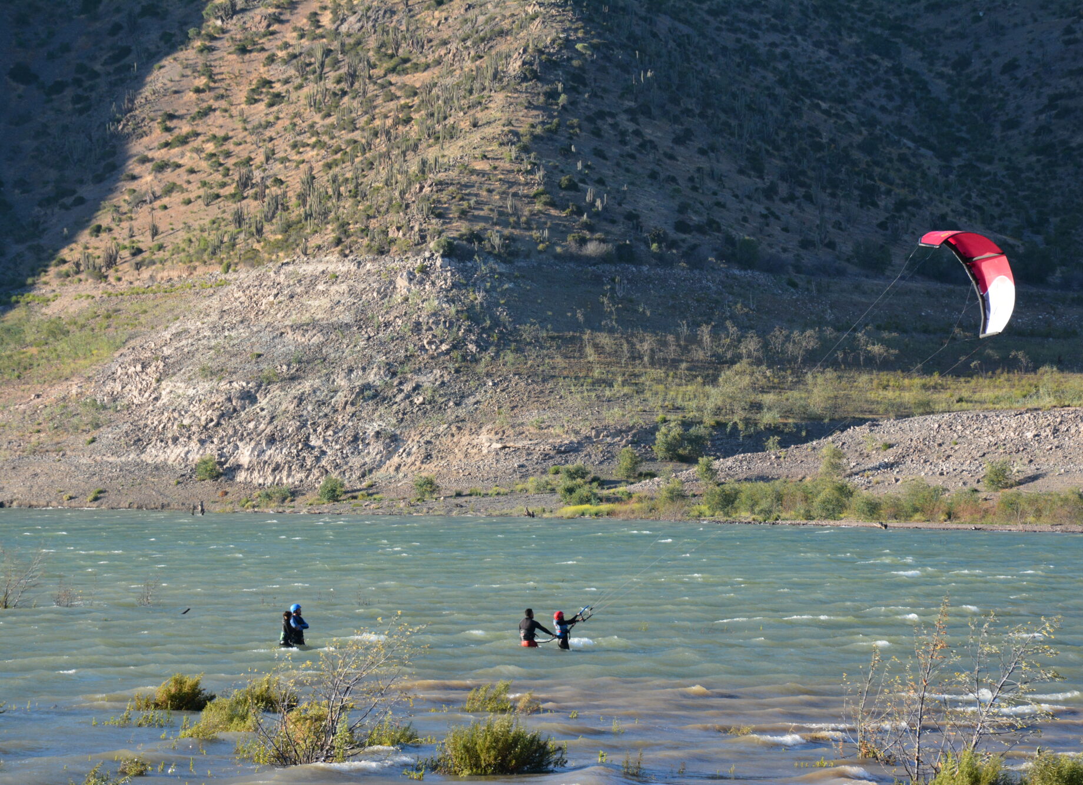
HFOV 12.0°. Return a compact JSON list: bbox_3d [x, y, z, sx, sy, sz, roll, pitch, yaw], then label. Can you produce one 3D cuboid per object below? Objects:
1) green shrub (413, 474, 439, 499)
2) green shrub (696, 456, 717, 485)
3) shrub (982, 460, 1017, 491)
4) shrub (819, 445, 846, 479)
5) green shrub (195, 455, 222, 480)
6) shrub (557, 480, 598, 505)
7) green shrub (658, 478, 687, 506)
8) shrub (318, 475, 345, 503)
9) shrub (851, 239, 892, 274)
[{"bbox_3d":[-8.691,7.107,385.000,1.940,1.870,1.790,0,-1,0],"label":"green shrub"},{"bbox_3d":[11.191,5.270,348.000,1.450,1.880,1.340,0,-1,0],"label":"green shrub"},{"bbox_3d":[29.025,5.242,325.000,2.150,1.920,1.980,0,-1,0],"label":"shrub"},{"bbox_3d":[19.449,4.641,343.000,1.670,2.210,1.540,0,-1,0],"label":"shrub"},{"bbox_3d":[-26.143,5.908,402.000,2.030,1.960,1.860,0,-1,0],"label":"green shrub"},{"bbox_3d":[2.569,7.091,363.000,2.780,1.770,2.550,0,-1,0],"label":"shrub"},{"bbox_3d":[8.904,6.743,350.000,1.890,1.890,1.740,0,-1,0],"label":"green shrub"},{"bbox_3d":[-15.761,7.245,385.000,2.010,2.010,1.850,0,-1,0],"label":"shrub"},{"bbox_3d":[31.150,-12.865,485.000,3.710,3.200,3.410,0,-1,0],"label":"shrub"}]

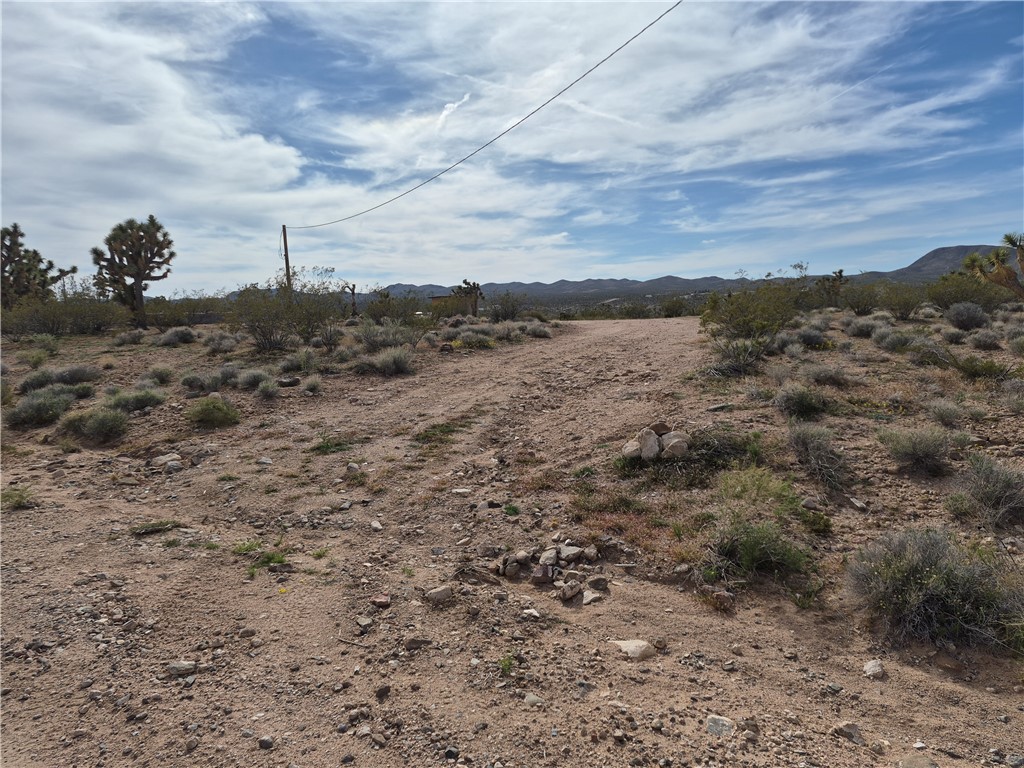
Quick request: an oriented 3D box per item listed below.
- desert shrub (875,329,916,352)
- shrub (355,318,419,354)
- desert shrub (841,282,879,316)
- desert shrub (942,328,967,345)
[{"bbox_3d":[8.400,-0.960,14.908,0.789,0.504,0.651,4,8,29],"label":"desert shrub"},{"bbox_3d":[-3.099,-1.173,16.800,1.580,0.889,1.264,-1,8,0],"label":"shrub"},{"bbox_3d":[13.317,-3.229,26.000,1.300,1.299,1.300,3,9,27],"label":"desert shrub"},{"bbox_3d":[12.162,-1.305,18.700,0.660,0.422,0.607,-1,8,0],"label":"desert shrub"}]

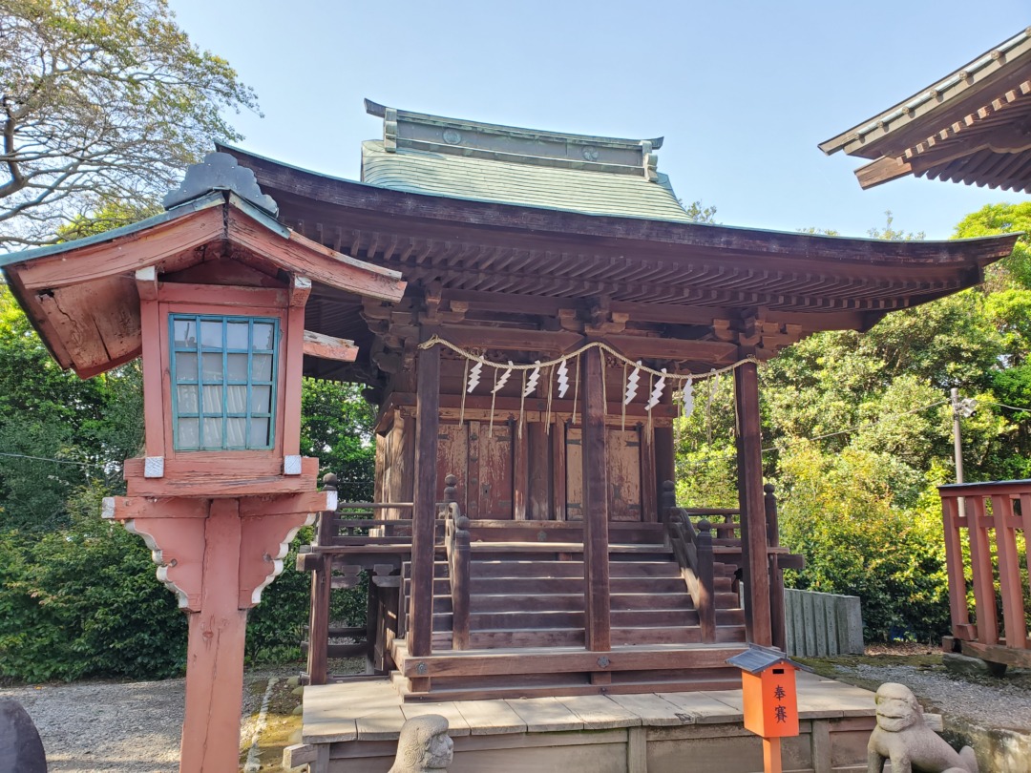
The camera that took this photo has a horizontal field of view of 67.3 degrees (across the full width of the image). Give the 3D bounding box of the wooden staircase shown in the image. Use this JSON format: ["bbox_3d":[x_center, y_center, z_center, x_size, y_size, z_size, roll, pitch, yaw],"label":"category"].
[{"bbox_3d":[0.633,2.073,7.107,3.340,1.205,1.240,3,-11,-12],"label":"wooden staircase"}]

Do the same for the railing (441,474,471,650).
[{"bbox_3d":[-0.571,1.579,7.222,0.150,1.550,0.980,3,-11,-12],"label":"railing"}]

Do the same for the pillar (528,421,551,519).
[{"bbox_3d":[0.275,0.963,9.030,0.270,1.160,0.270,0,-11,0],"label":"pillar"}]

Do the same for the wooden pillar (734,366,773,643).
[{"bbox_3d":[2.229,1.030,7.271,0.180,2.690,0.180,3,-11,-12],"label":"wooden pillar"}]

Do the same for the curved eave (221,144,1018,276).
[{"bbox_3d":[1.020,-1.162,6.024,6.200,0.400,0.780,3,-11,-12],"label":"curved eave"}]

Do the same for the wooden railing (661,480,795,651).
[{"bbox_3d":[2.277,1.719,7.851,1.310,1.550,0.940,3,-11,-12],"label":"wooden railing"}]

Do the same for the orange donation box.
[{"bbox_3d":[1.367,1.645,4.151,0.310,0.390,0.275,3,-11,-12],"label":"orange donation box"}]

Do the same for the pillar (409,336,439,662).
[{"bbox_3d":[-0.784,0.885,6.627,0.180,2.690,0.180,3,-11,-12],"label":"pillar"}]

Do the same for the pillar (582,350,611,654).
[{"bbox_3d":[0.720,0.958,6.948,0.180,2.690,0.180,3,-11,-12],"label":"pillar"}]

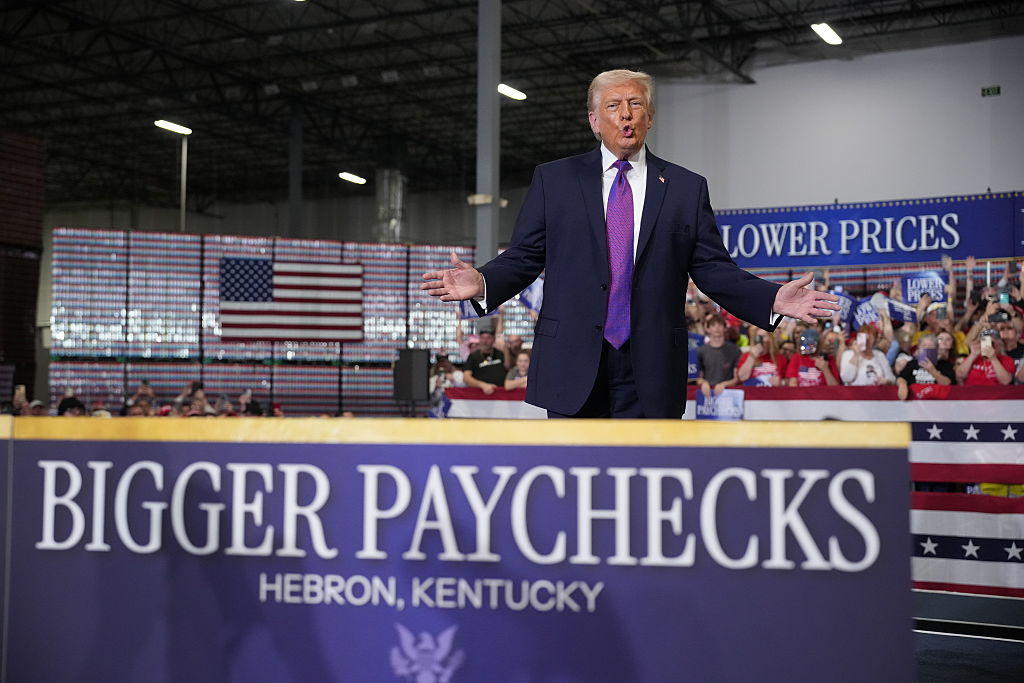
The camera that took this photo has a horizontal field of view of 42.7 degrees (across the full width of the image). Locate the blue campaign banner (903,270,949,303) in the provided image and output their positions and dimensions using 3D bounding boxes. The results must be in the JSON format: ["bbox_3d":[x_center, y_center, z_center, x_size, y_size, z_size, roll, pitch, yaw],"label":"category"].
[{"bbox_3d":[4.045,-0.528,12.800,0.460,0.315,0.020,-1,-3,19],"label":"blue campaign banner"}]

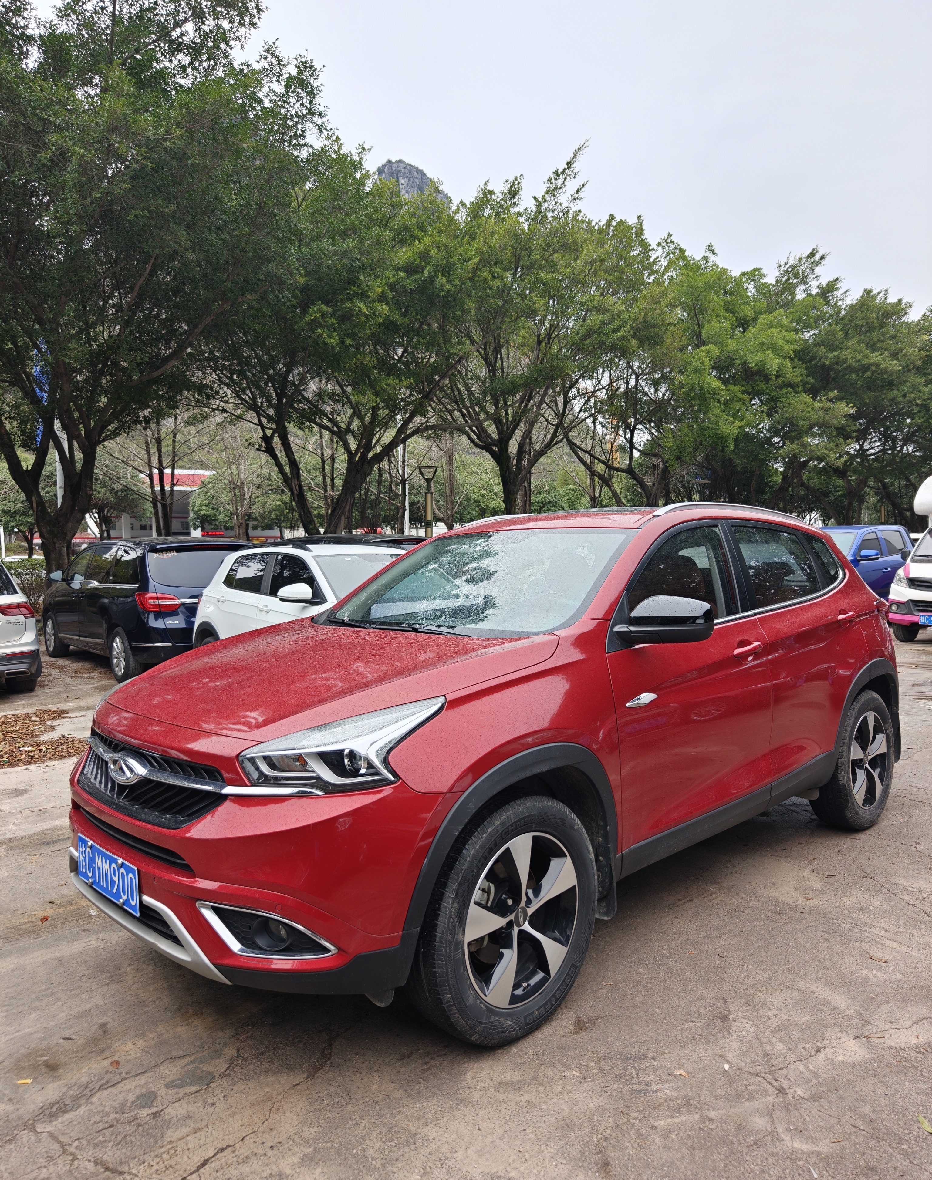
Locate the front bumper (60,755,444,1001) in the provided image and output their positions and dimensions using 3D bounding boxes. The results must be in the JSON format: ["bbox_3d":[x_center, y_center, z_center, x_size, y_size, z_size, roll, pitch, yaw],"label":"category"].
[{"bbox_3d":[-0.883,0.764,2.550,0.490,0.590,1.800,-2,2,-45],"label":"front bumper"}]

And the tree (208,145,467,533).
[{"bbox_3d":[-2.850,-4.250,18.300,6.100,9.900,6.100,-1,2,0],"label":"tree"}]

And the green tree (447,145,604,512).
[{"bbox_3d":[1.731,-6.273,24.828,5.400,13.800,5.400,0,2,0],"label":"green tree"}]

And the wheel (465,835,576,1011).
[{"bbox_3d":[0.106,0.940,2.430,0.486,0.486,0.185,-2,2,-45],"label":"wheel"}]

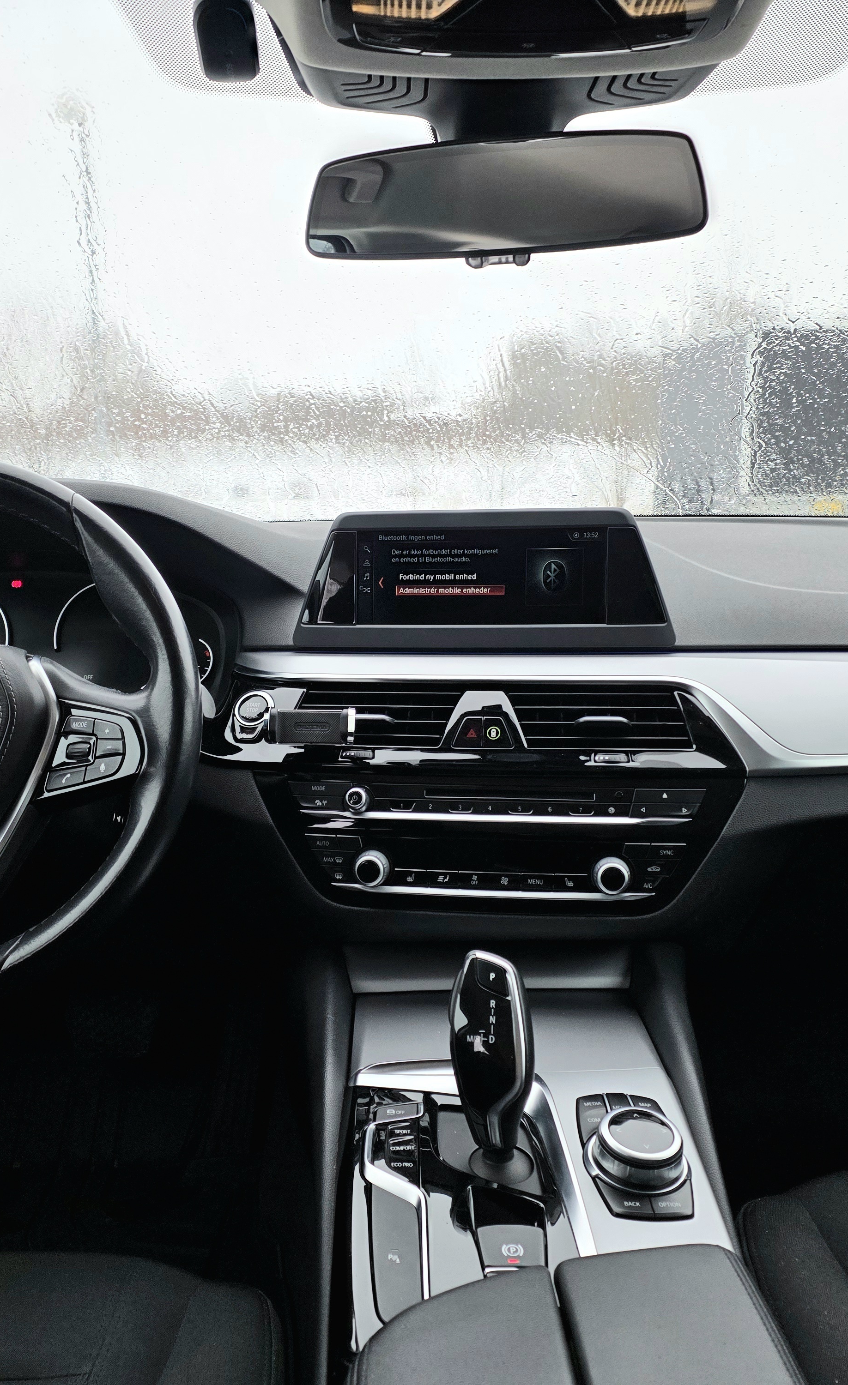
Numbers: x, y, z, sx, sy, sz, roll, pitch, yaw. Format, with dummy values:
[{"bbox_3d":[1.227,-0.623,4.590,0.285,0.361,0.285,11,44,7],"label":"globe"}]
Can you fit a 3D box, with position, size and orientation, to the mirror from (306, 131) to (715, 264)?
[{"bbox_3d":[0.052,-0.308,0.765,0.245,0.064,0.040,1,15,14],"label":"mirror"}]

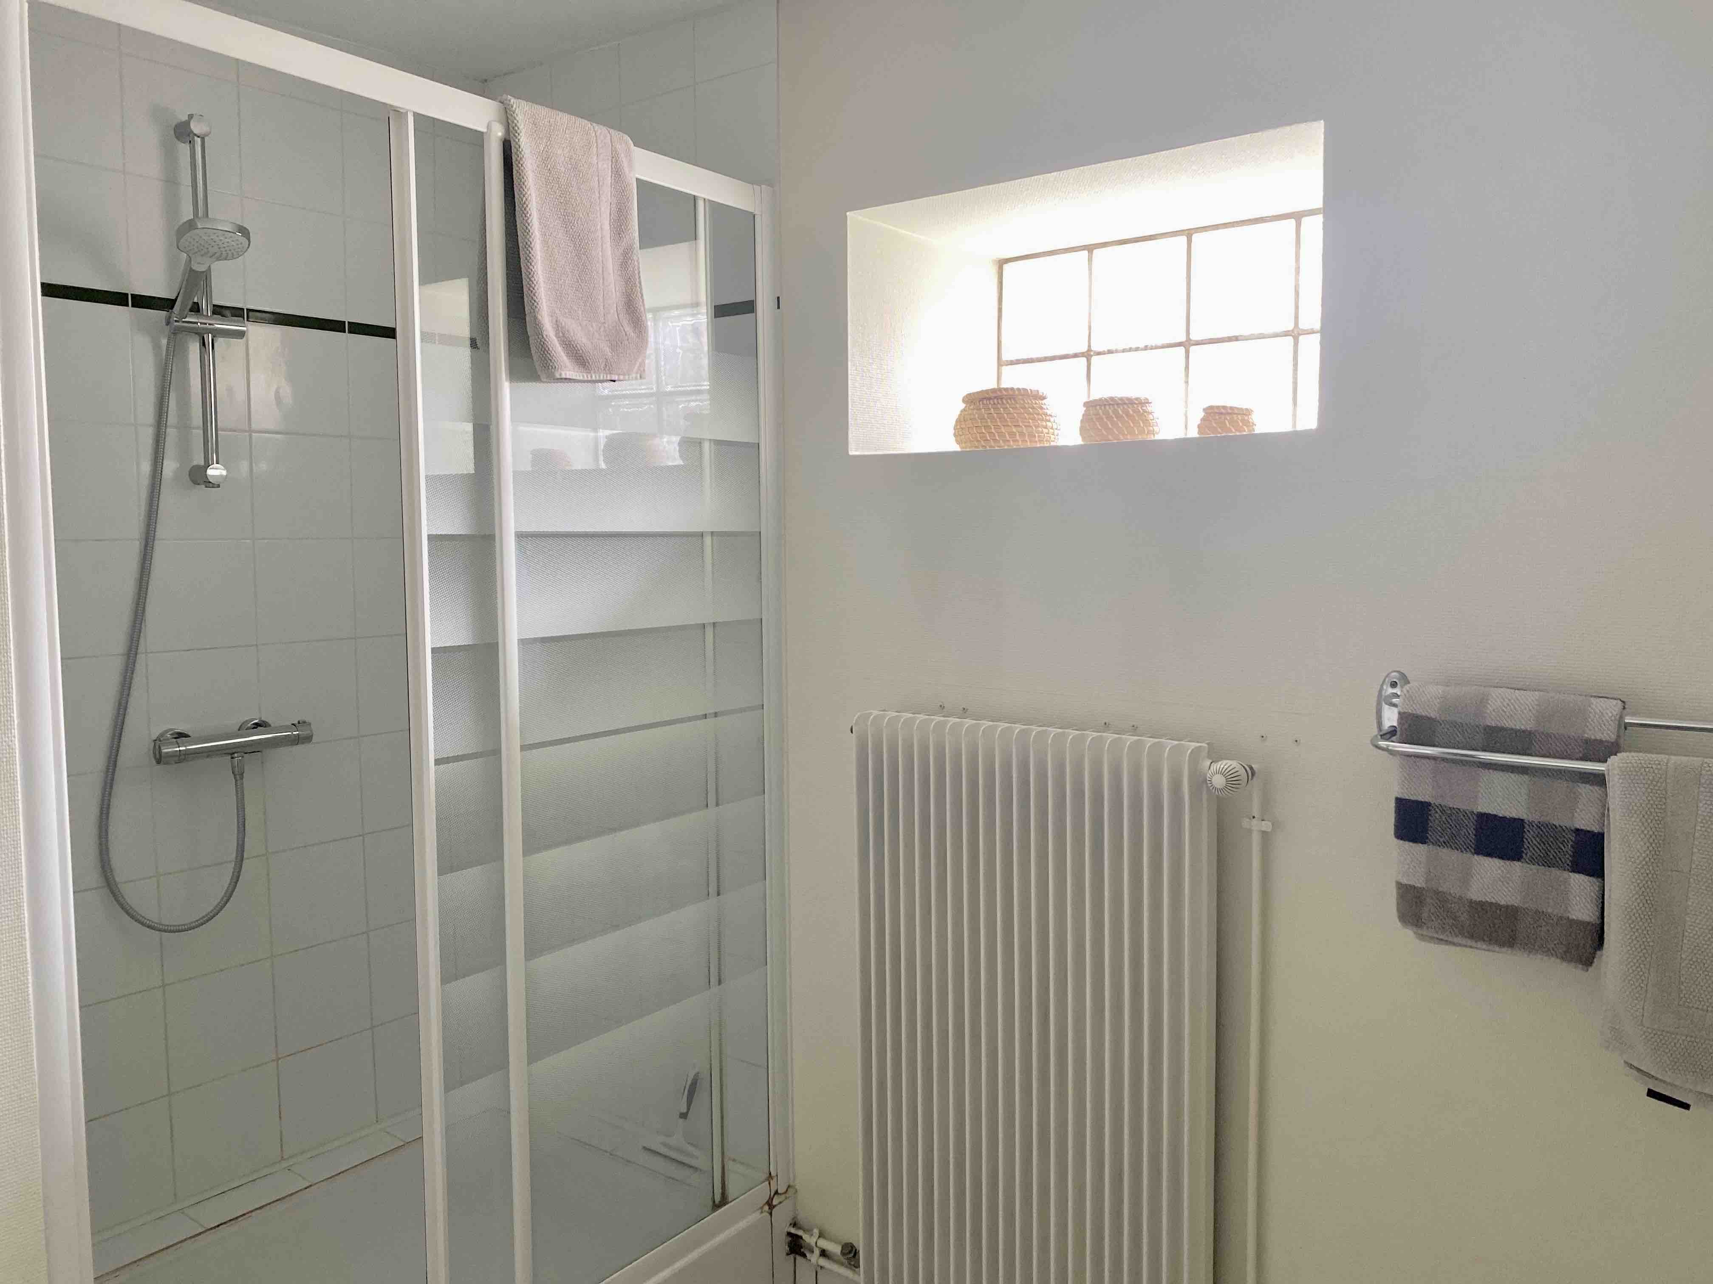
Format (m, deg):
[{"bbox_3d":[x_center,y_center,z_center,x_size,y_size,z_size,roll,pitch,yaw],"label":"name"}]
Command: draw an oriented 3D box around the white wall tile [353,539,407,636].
[{"bbox_3d":[-0.934,-0.112,2.634,0.010,0.197,0.198,4,7,38],"label":"white wall tile"}]

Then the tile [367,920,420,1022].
[{"bbox_3d":[-0.936,0.681,2.707,0.010,0.197,0.198,4,7,38],"label":"tile"}]

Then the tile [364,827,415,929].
[{"bbox_3d":[-0.935,0.483,2.688,0.010,0.197,0.198,4,7,38],"label":"tile"}]

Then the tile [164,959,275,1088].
[{"bbox_3d":[-1.181,0.709,2.392,0.010,0.197,0.198,4,7,38],"label":"tile"}]

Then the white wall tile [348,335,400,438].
[{"bbox_3d":[-0.934,-0.508,2.598,0.010,0.197,0.198,4,7,38],"label":"white wall tile"}]

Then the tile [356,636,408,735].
[{"bbox_3d":[-0.935,0.086,2.652,0.010,0.197,0.198,4,7,38],"label":"tile"}]

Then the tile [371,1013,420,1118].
[{"bbox_3d":[-0.936,0.881,2.725,0.010,0.202,0.198,4,7,38],"label":"tile"}]

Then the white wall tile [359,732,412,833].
[{"bbox_3d":[-0.935,0.285,2.670,0.010,0.197,0.198,4,7,38],"label":"white wall tile"}]

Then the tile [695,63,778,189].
[{"bbox_3d":[-0.216,-0.917,2.311,0.198,0.197,0.010,4,7,38],"label":"tile"}]

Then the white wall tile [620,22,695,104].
[{"bbox_3d":[-0.373,-1.086,2.418,0.198,0.116,0.010,4,7,38],"label":"white wall tile"}]

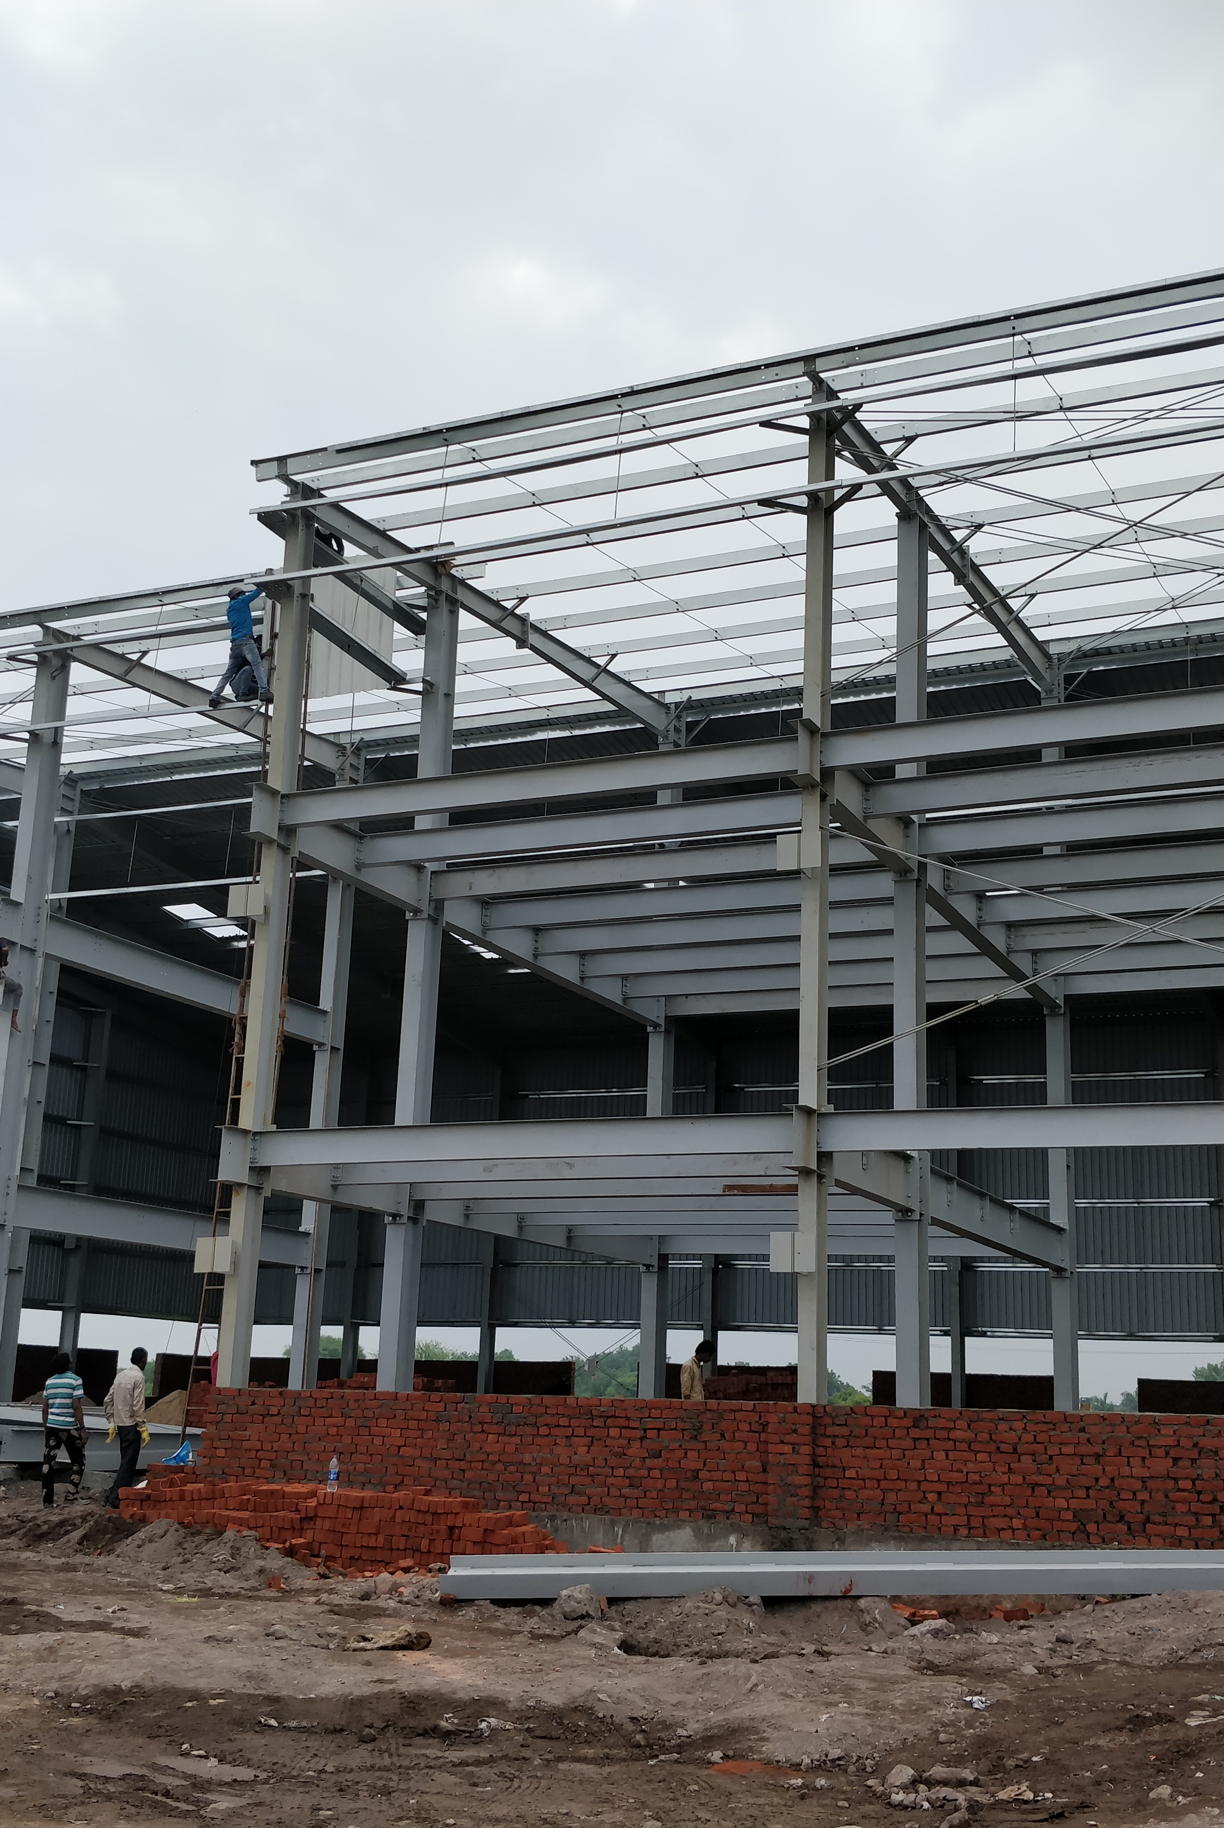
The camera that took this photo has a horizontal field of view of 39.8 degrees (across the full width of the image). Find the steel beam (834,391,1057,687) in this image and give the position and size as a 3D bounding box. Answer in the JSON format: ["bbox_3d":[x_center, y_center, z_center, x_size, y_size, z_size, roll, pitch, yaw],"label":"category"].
[{"bbox_3d":[4.466,-4.610,21.969,0.200,0.380,9.740,-5,-12,28],"label":"steel beam"}]

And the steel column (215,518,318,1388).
[{"bbox_3d":[-3.817,0.754,18.842,0.210,11.020,0.330,-4,-13,28],"label":"steel column"}]

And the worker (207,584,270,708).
[{"bbox_3d":[-5.086,-3.658,23.027,0.650,1.600,0.500,-6,-16,30],"label":"worker"}]

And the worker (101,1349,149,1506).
[{"bbox_3d":[-5.151,5.456,17.963,0.470,1.650,0.360,-7,-16,33],"label":"worker"}]

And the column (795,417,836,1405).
[{"bbox_3d":[2.033,0.267,16.696,0.210,11.124,0.320,-4,-13,28],"label":"column"}]

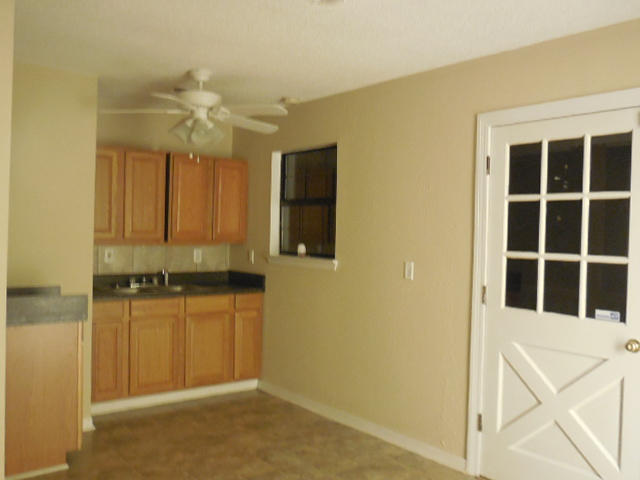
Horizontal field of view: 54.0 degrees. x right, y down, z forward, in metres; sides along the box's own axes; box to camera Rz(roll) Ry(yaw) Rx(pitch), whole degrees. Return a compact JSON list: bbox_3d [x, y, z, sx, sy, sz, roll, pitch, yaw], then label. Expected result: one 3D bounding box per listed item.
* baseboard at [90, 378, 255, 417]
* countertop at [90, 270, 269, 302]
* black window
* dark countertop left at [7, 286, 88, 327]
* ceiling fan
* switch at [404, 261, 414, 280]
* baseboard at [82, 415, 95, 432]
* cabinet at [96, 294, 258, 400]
[{"bbox_3d":[-1.162,1.276,5.112,1.545,0.098,0.017,0,1,-38],"label":"baseboard"},{"bbox_3d":[-1.286,0.376,5.267,1.552,0.145,0.625,0,1,-38],"label":"countertop"},{"bbox_3d":[-0.080,-0.302,5.141,0.070,0.872,0.850,0,1,-38],"label":"black window"},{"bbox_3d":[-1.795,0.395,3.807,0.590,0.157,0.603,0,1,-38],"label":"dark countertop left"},{"bbox_3d":[-0.773,-0.859,4.077,1.280,0.483,1.280,0,1,-38],"label":"ceiling fan"},{"bbox_3d":[0.585,0.205,4.129,0.011,0.118,0.072,0,1,-38],"label":"switch"},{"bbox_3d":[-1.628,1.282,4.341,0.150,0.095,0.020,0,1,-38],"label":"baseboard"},{"bbox_3d":[-1.302,0.838,5.284,1.552,0.780,0.605,0,1,-38],"label":"cabinet"}]

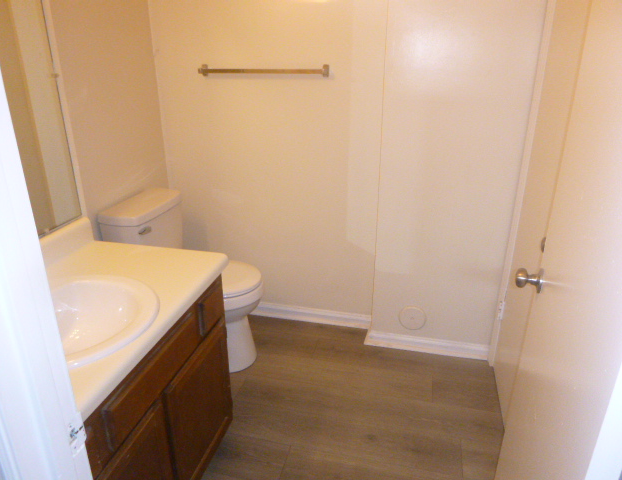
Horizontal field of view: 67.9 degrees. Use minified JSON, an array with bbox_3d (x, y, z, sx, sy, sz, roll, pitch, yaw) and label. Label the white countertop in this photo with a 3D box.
[{"bbox_3d":[-0.653,0.162,1.246,0.565,0.139,0.916,5,22,12],"label":"white countertop"}]

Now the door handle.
[{"bbox_3d":[0.562,0.103,1.187,0.062,0.063,0.062,7,22,17],"label":"door handle"}]

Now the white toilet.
[{"bbox_3d":[-0.555,0.220,2.278,0.676,0.812,0.431,5,22,12],"label":"white toilet"}]

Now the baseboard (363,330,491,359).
[{"bbox_3d":[0.601,0.550,2.434,0.632,0.085,0.020,5,22,12],"label":"baseboard"}]

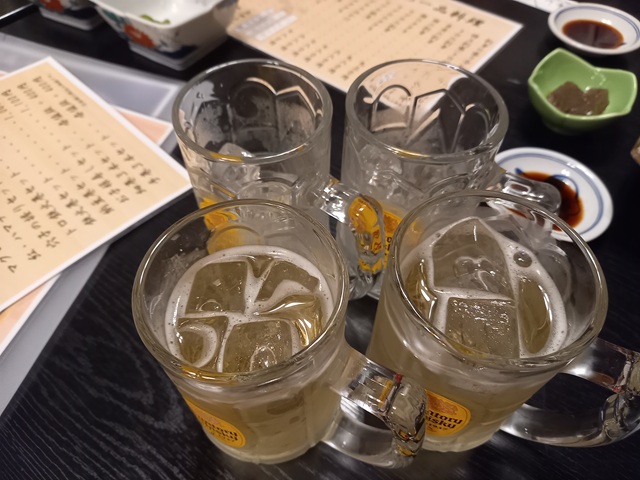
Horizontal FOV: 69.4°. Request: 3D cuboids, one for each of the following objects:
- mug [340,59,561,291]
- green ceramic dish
[{"bbox_3d":[0.070,-0.024,0.272,0.119,0.125,0.080,13,55,9],"label":"mug"},{"bbox_3d":[0.214,-0.118,0.391,0.079,0.045,0.079,29,59,19],"label":"green ceramic dish"}]

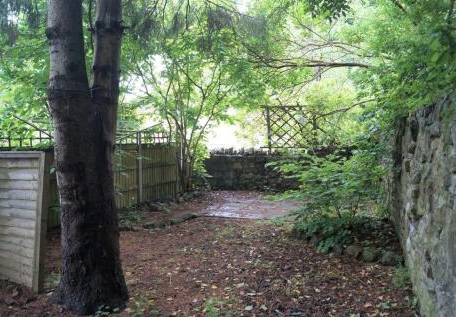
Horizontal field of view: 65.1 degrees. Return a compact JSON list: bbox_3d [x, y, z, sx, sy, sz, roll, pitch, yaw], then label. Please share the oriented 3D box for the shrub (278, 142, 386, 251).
[{"bbox_3d":[1.820,0.570,6.200,1.750,1.650,1.600,1,2,16],"label":"shrub"}]

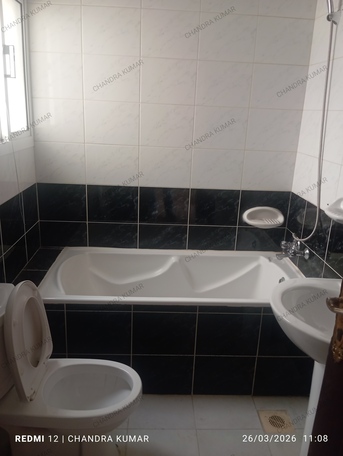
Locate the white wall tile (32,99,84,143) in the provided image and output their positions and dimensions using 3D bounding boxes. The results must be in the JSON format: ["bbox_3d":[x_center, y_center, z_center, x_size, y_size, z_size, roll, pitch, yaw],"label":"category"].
[{"bbox_3d":[-0.682,-0.647,2.241,0.308,0.252,0.010,2,17,-3],"label":"white wall tile"}]

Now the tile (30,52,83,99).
[{"bbox_3d":[-0.663,-0.882,2.149,0.301,0.250,0.012,2,16,-3],"label":"tile"}]

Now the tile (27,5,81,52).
[{"bbox_3d":[-0.649,-1.120,2.078,0.302,0.251,0.010,2,16,-3],"label":"tile"}]

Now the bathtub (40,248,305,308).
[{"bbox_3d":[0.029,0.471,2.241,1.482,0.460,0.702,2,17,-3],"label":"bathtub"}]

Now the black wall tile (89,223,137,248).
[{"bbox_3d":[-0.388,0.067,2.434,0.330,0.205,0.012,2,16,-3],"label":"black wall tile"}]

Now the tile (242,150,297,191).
[{"bbox_3d":[0.625,-0.363,2.367,0.330,0.249,0.010,2,16,-3],"label":"tile"}]

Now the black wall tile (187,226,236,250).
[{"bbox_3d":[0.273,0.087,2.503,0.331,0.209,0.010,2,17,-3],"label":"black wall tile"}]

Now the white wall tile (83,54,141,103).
[{"bbox_3d":[-0.344,-0.870,2.162,0.330,0.251,0.010,2,16,-3],"label":"white wall tile"}]

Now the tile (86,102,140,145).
[{"bbox_3d":[-0.358,-0.633,2.234,0.330,0.250,0.012,2,16,-3],"label":"tile"}]

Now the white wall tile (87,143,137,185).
[{"bbox_3d":[-0.372,-0.396,2.330,0.331,0.252,0.010,2,17,-3],"label":"white wall tile"}]

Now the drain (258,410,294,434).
[{"bbox_3d":[0.523,0.973,1.844,0.153,0.012,0.149,2,16,-3],"label":"drain"}]

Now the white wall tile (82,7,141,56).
[{"bbox_3d":[-0.338,-1.114,2.096,0.330,0.250,0.012,2,16,-3],"label":"white wall tile"}]

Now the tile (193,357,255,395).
[{"bbox_3d":[0.284,0.791,1.979,0.330,0.244,0.010,2,16,-3],"label":"tile"}]

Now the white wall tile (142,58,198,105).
[{"bbox_3d":[-0.019,-0.871,2.196,0.331,0.252,0.010,2,17,-3],"label":"white wall tile"}]

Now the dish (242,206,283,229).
[{"bbox_3d":[0.594,-0.058,2.376,0.268,0.127,0.110,2,16,-3],"label":"dish"}]

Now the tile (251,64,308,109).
[{"bbox_3d":[0.646,-0.851,2.226,0.331,0.252,0.010,2,17,-3],"label":"tile"}]

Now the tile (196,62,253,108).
[{"bbox_3d":[0.311,-0.855,2.199,0.330,0.250,0.012,2,16,-3],"label":"tile"}]

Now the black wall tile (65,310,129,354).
[{"bbox_3d":[-0.365,0.534,1.879,0.330,0.250,0.010,2,16,-3],"label":"black wall tile"}]

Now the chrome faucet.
[{"bbox_3d":[0.705,0.129,2.206,0.152,0.140,0.220,2,16,-3],"label":"chrome faucet"}]

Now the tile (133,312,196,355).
[{"bbox_3d":[-0.036,0.547,1.903,0.330,0.249,0.010,2,16,-3],"label":"tile"}]

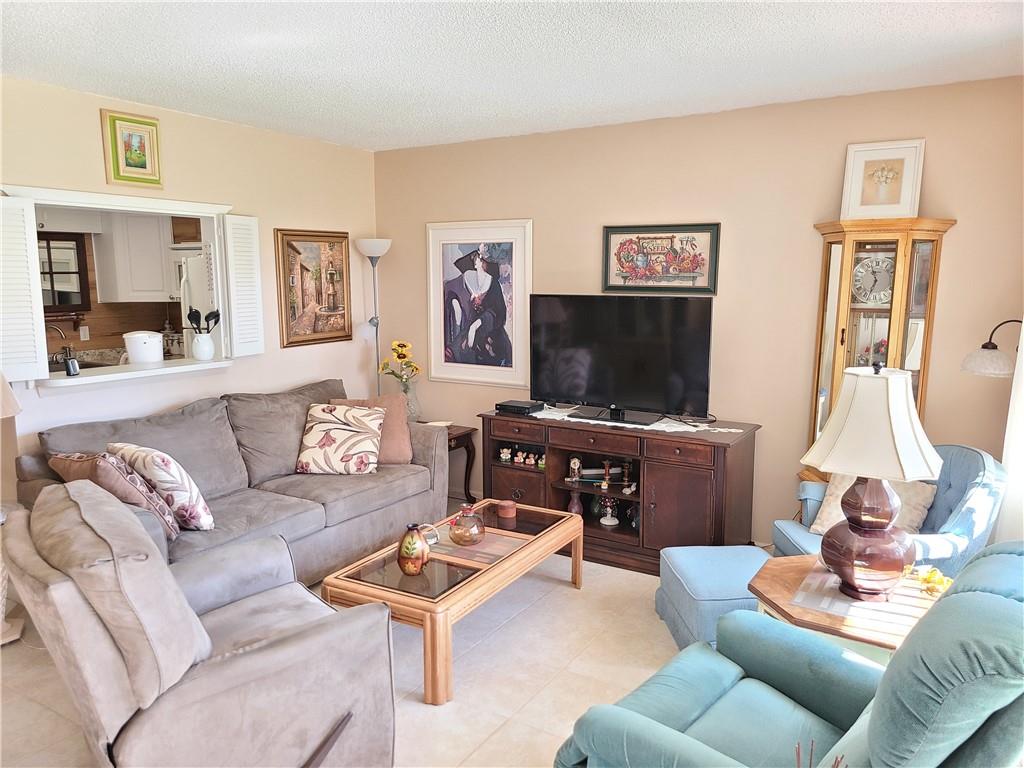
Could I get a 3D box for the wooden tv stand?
[{"bbox_3d":[0.588,0.580,4.446,1.500,0.742,0.580,5,9,32],"label":"wooden tv stand"}]

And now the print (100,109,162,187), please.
[{"bbox_3d":[-1.994,-1.227,4.044,0.035,0.370,0.320,5,10,32],"label":"print"}]

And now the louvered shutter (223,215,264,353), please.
[{"bbox_3d":[-1.598,-0.580,4.592,0.050,0.830,0.240,5,9,32],"label":"louvered shutter"}]

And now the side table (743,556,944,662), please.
[{"bbox_3d":[1.147,0.948,2.575,0.655,0.530,0.655,5,10,32],"label":"side table"}]

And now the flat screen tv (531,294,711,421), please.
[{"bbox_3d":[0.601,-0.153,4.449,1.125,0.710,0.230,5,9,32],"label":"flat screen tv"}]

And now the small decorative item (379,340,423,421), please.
[{"bbox_3d":[-0.770,-0.006,5.315,0.290,0.580,0.280,0,8,0],"label":"small decorative item"}]

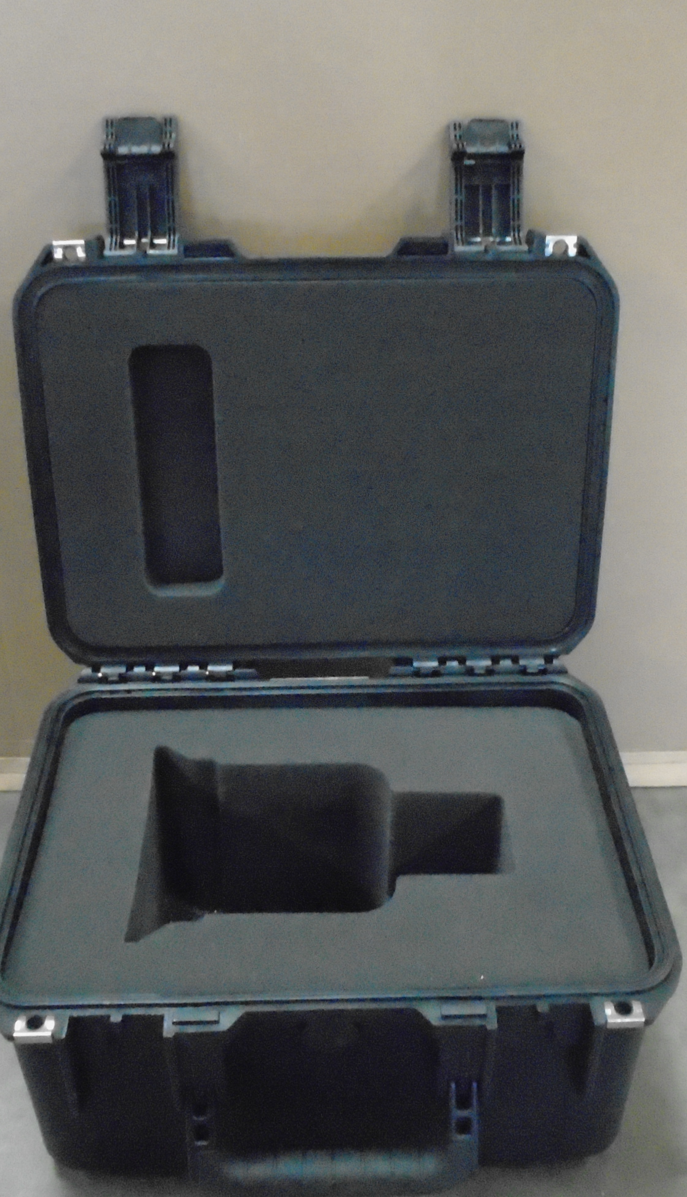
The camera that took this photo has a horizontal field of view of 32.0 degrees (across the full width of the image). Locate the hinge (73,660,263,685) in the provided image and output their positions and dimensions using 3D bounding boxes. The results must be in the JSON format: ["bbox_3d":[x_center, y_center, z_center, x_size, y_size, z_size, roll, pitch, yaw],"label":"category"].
[{"bbox_3d":[-0.138,0.059,0.947,0.139,0.016,0.017,-1,35,-1],"label":"hinge"}]

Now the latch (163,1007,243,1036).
[{"bbox_3d":[-0.081,0.245,0.693,0.045,0.012,0.015,-1,35,-1],"label":"latch"}]

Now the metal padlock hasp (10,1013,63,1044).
[{"bbox_3d":[-0.178,0.248,0.690,0.025,0.013,0.014,-1,35,-1],"label":"metal padlock hasp"}]

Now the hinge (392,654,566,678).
[{"bbox_3d":[0.107,0.055,0.952,0.137,0.016,0.017,-1,35,-1],"label":"hinge"}]

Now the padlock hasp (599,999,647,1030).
[{"bbox_3d":[0.163,0.241,0.699,0.025,0.013,0.014,-1,35,-1],"label":"padlock hasp"}]

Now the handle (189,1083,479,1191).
[{"bbox_3d":[-0.006,0.337,0.755,0.179,0.093,0.028,-1,35,-1],"label":"handle"}]

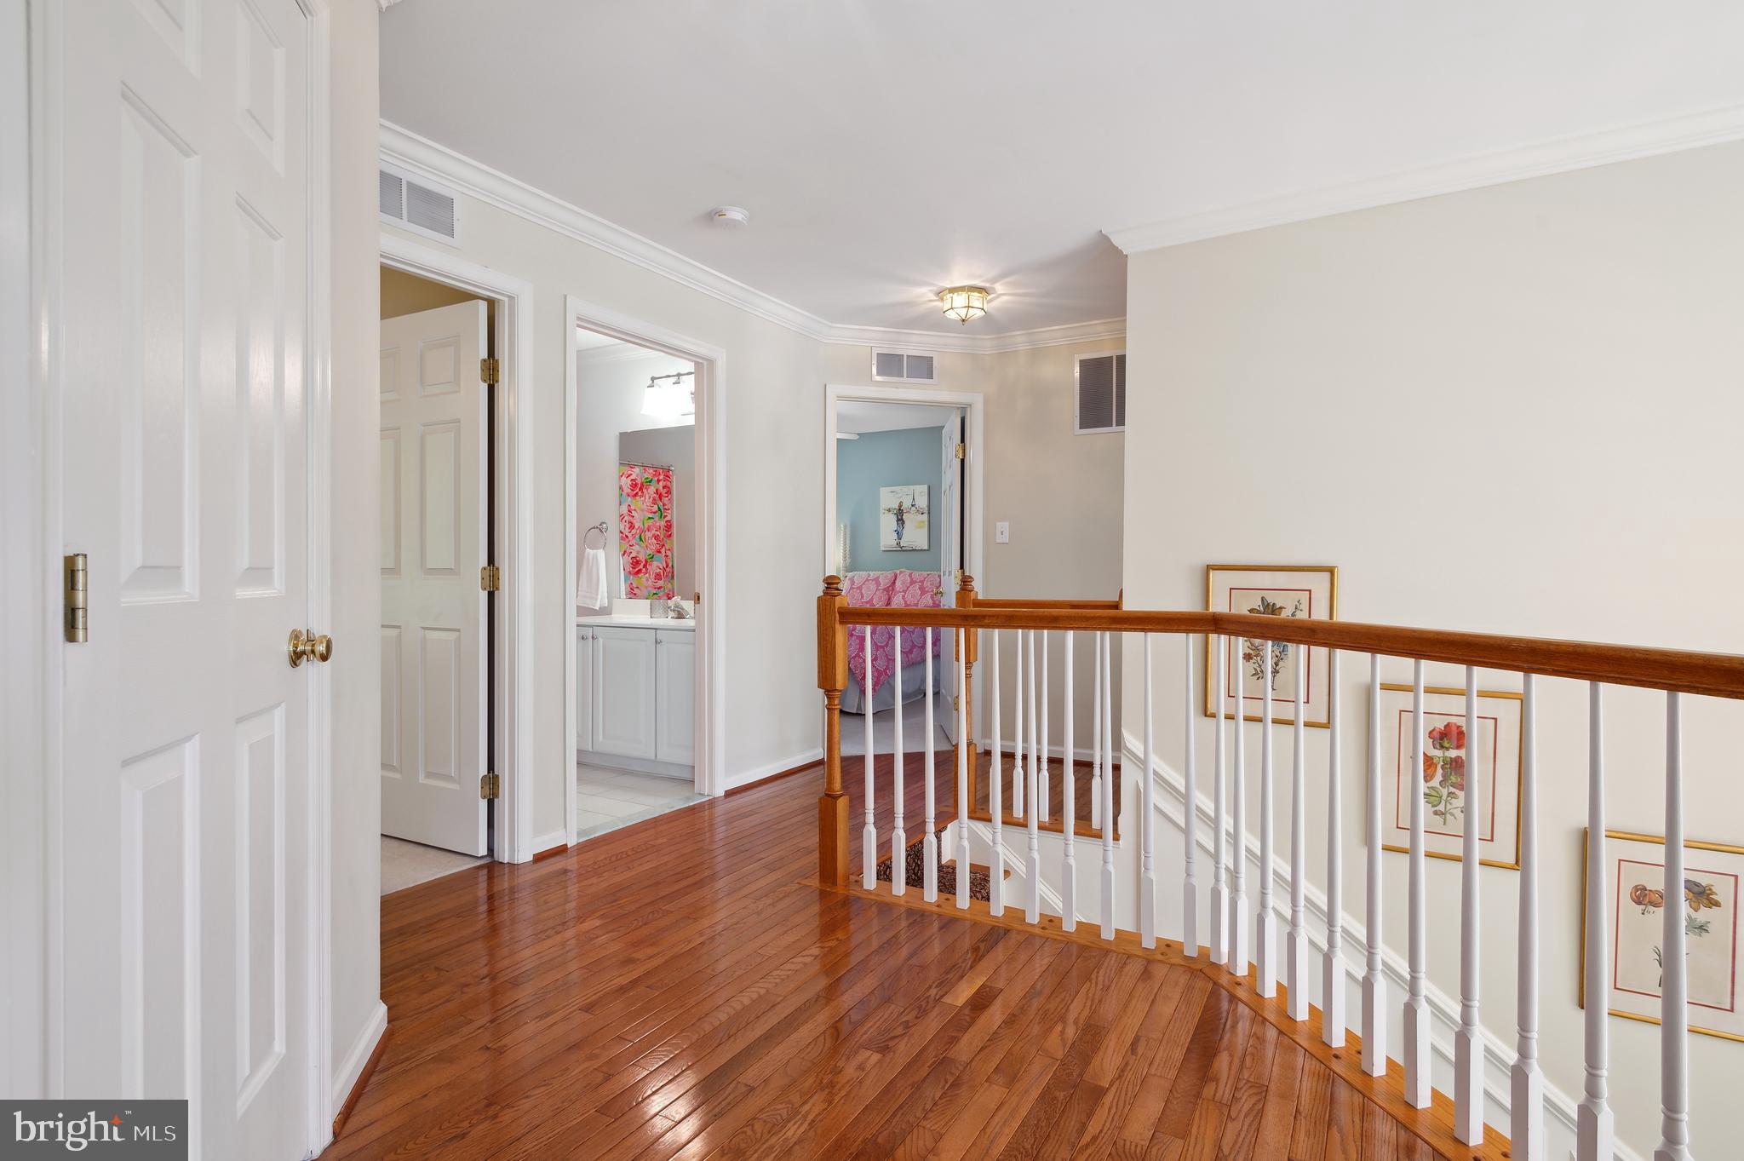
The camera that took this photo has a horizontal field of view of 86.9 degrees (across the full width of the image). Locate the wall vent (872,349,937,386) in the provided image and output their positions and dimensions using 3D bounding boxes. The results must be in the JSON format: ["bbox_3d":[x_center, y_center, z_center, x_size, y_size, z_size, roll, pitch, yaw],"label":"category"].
[{"bbox_3d":[0.195,-1.215,5.236,0.402,0.196,0.020,0,0,-17],"label":"wall vent"}]

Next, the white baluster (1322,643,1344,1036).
[{"bbox_3d":[1.019,0.586,2.026,0.032,0.868,0.032,0,0,-13],"label":"white baluster"}]

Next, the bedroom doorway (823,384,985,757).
[{"bbox_3d":[0.181,-0.040,5.290,0.940,2.100,0.140,0,0,-17],"label":"bedroom doorway"}]

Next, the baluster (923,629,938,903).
[{"bbox_3d":[0.190,0.586,2.932,0.032,0.868,0.032,0,0,30],"label":"baluster"}]

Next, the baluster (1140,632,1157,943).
[{"bbox_3d":[0.774,0.586,2.565,0.032,0.868,0.032,0,0,30],"label":"baluster"}]

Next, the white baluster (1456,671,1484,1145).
[{"bbox_3d":[1.090,0.586,1.678,0.032,0.868,0.032,0,0,-13],"label":"white baluster"}]

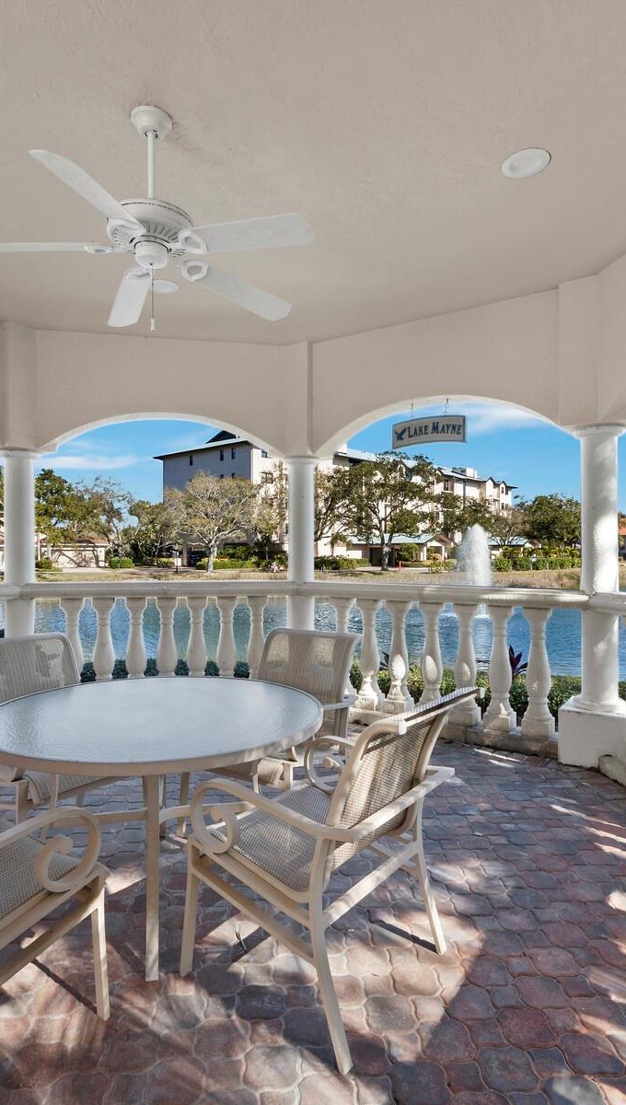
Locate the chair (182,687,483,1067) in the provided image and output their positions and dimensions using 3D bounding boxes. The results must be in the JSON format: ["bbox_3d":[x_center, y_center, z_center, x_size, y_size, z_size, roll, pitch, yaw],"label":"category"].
[{"bbox_3d":[0.072,0.880,1.885,0.750,0.900,0.640,0,0,36],"label":"chair"}]

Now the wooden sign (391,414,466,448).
[{"bbox_3d":[0.854,-0.894,4.409,0.583,0.215,0.040,0,0,35],"label":"wooden sign"}]

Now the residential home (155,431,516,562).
[{"bbox_3d":[10.000,-7.200,102.000,19.000,17.700,72.000,0,0,43],"label":"residential home"}]

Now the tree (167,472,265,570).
[{"bbox_3d":[-9.193,-2.865,56.000,9.200,9.400,8.800,0,0,-9],"label":"tree"}]

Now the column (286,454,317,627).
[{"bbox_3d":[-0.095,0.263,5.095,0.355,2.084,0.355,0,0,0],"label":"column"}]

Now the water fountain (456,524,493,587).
[{"bbox_3d":[6.512,0.695,24.000,1.500,3.600,1.500,0,0,15],"label":"water fountain"}]

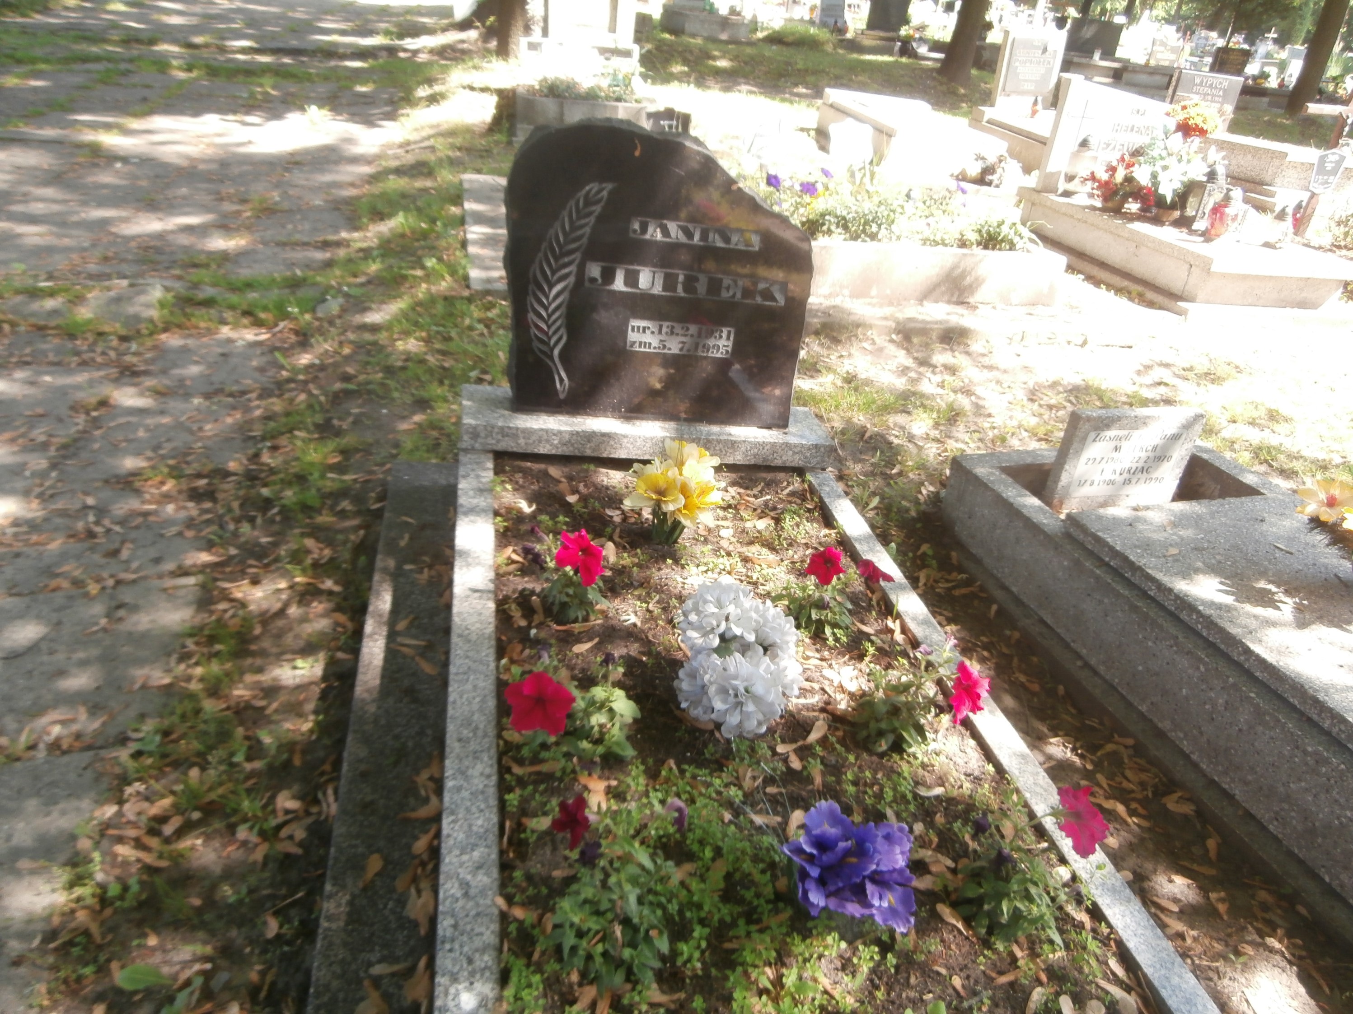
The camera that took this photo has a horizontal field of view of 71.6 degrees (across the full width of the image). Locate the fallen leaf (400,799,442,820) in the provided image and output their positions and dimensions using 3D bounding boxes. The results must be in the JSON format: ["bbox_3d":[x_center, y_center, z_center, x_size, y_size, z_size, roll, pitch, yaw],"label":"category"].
[{"bbox_3d":[-0.364,0.432,1.336,0.059,0.010,0.023,-12,32,-27],"label":"fallen leaf"}]

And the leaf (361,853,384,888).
[{"bbox_3d":[-0.403,0.481,1.241,0.016,0.010,0.054,7,28,5],"label":"leaf"}]

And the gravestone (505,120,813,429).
[{"bbox_3d":[-0.049,-0.582,2.472,0.778,0.762,0.103,1,29,-10],"label":"gravestone"}]

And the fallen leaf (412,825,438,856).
[{"bbox_3d":[-0.346,0.457,1.292,0.016,0.010,0.052,15,30,19],"label":"fallen leaf"}]

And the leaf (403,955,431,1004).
[{"bbox_3d":[-0.303,0.558,1.110,0.033,0.015,0.059,4,28,-1],"label":"leaf"}]

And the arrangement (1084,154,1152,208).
[{"bbox_3d":[2.723,-2.006,5.789,0.371,0.343,0.306,-1,29,-9],"label":"arrangement"}]

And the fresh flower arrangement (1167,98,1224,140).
[{"bbox_3d":[3.302,-2.467,5.974,0.306,0.269,0.269,-1,29,-9],"label":"fresh flower arrangement"}]

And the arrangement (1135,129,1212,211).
[{"bbox_3d":[2.997,-2.033,5.665,0.389,0.464,0.343,-1,29,-9],"label":"arrangement"}]

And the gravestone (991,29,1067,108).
[{"bbox_3d":[4.016,-5.003,10.712,0.670,0.803,0.165,2,28,-4],"label":"gravestone"}]

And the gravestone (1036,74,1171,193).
[{"bbox_3d":[2.901,-2.484,6.335,0.721,0.752,0.165,0,29,-9],"label":"gravestone"}]

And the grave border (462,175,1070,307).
[{"bbox_3d":[0.339,-1.391,4.724,2.678,0.268,1.421,-1,29,-11],"label":"grave border"}]

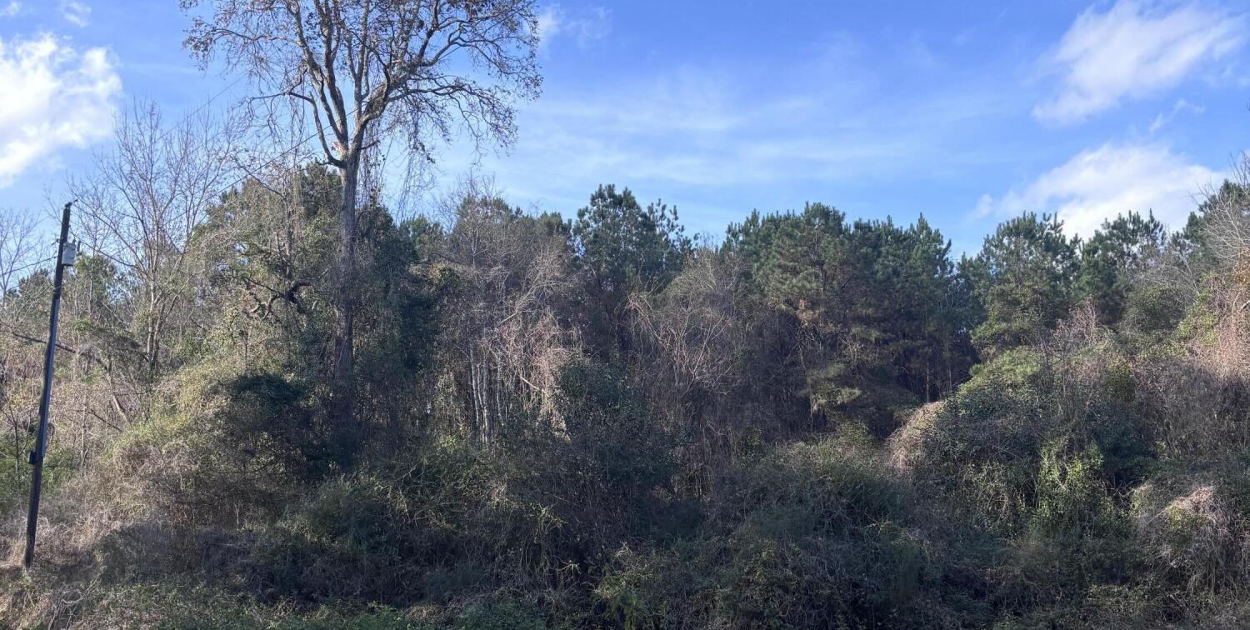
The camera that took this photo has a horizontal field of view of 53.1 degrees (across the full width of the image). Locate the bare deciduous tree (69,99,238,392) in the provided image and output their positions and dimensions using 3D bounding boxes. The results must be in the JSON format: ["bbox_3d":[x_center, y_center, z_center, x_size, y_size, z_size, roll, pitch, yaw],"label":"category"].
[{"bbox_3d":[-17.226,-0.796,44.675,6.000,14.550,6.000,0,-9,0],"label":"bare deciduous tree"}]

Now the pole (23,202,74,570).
[{"bbox_3d":[-15.879,1.830,34.640,0.500,10.170,0.450,2,-9,0],"label":"pole"}]

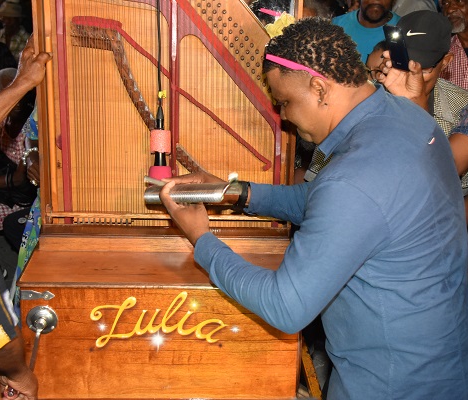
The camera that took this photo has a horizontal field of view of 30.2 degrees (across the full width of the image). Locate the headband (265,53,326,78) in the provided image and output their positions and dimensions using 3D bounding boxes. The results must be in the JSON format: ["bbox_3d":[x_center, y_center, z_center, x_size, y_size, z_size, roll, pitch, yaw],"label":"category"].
[{"bbox_3d":[0.158,-0.306,1.985,0.145,0.028,0.140,21,16,14],"label":"headband"}]

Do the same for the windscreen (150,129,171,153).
[{"bbox_3d":[-0.175,-0.141,2.060,0.047,0.055,0.047,1,17,0],"label":"windscreen"}]

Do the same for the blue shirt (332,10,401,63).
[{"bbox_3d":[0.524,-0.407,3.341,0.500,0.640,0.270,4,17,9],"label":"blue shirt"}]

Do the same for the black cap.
[{"bbox_3d":[0.569,-0.479,2.600,0.175,0.130,0.250,9,41,18],"label":"black cap"}]

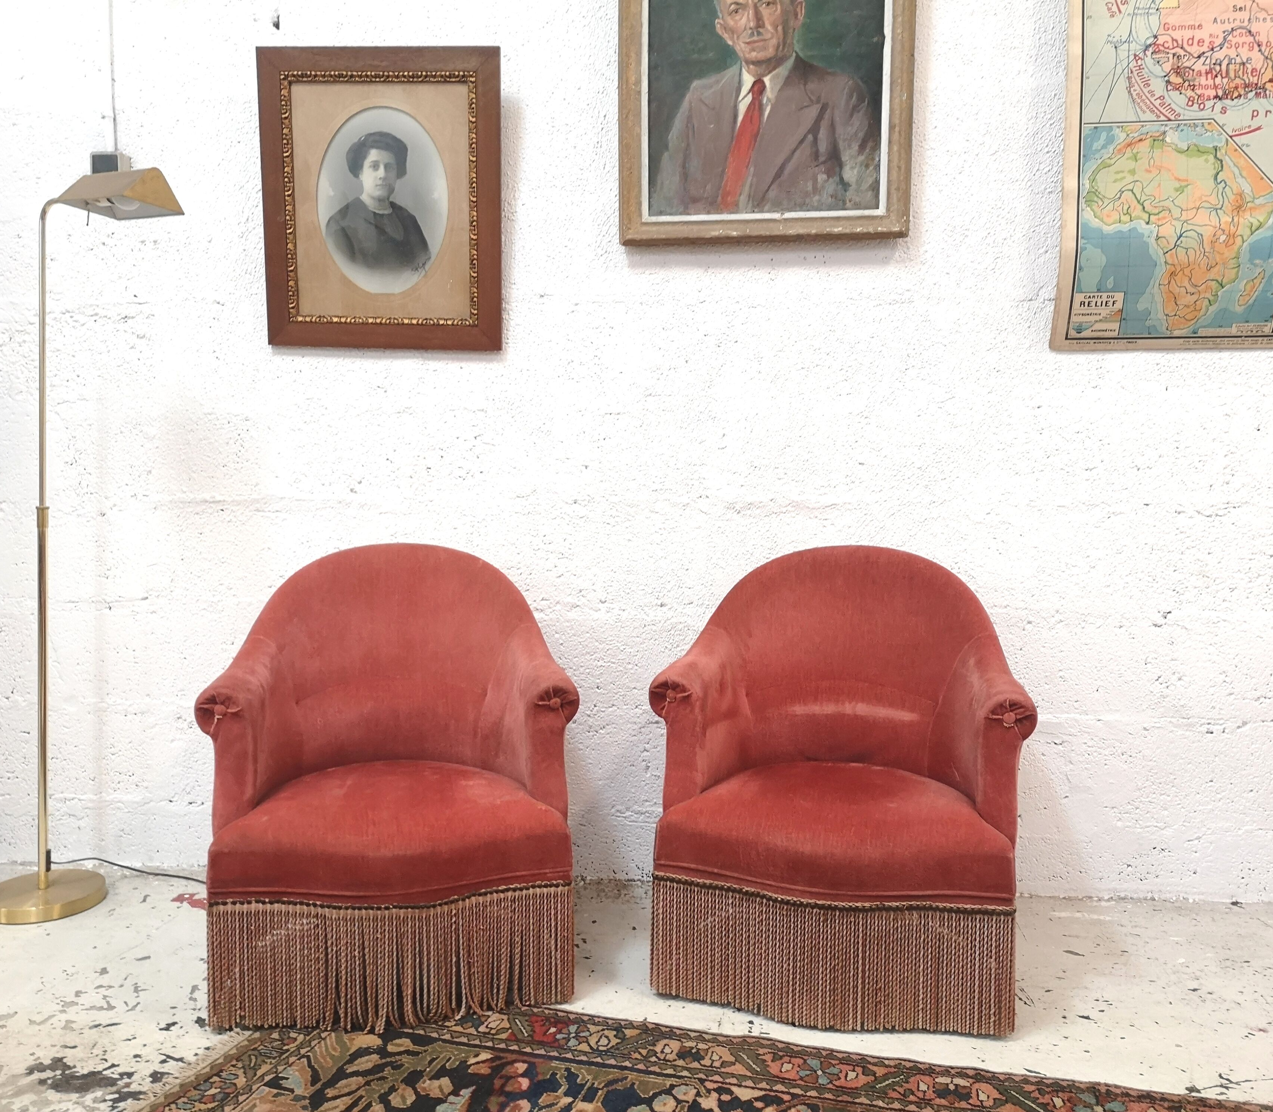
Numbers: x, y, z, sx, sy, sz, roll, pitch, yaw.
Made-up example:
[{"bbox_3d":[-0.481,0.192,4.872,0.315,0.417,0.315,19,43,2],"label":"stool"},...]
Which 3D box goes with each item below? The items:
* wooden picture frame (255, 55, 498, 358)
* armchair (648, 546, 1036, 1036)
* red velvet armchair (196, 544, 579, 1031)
[{"bbox_3d":[-0.513,-0.718,2.346,0.488,0.582,0.035,2,11,4],"label":"wooden picture frame"},{"bbox_3d":[0.379,0.366,2.130,0.632,0.735,0.600,1,5,14],"label":"armchair"},{"bbox_3d":[-0.431,0.366,2.138,0.632,0.735,0.600,-1,5,-7],"label":"red velvet armchair"}]

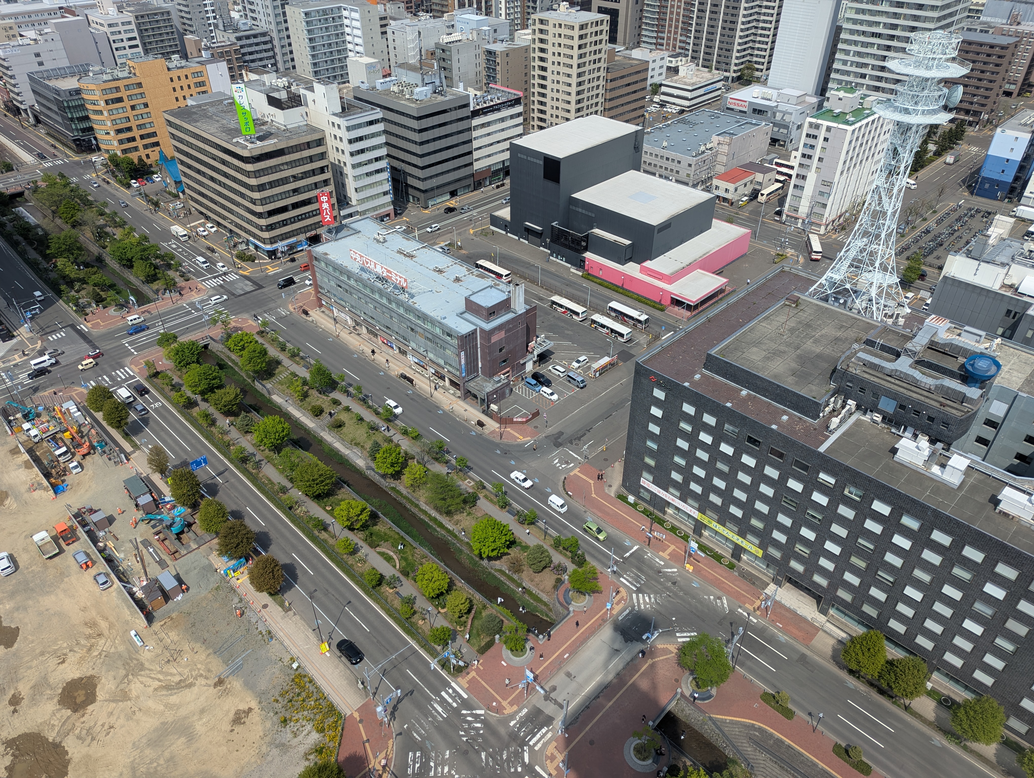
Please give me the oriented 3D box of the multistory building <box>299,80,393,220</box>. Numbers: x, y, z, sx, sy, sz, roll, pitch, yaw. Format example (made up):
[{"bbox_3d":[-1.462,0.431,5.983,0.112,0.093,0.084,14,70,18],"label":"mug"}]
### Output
[{"bbox_3d":[-50.470,-71.160,215.870,21.600,40.000,13.500,30,46,34],"label":"multistory building"}]

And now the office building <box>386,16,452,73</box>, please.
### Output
[{"bbox_3d":[-41.910,-152.610,332.790,14.000,30.800,30.500,30,46,34],"label":"office building"}]

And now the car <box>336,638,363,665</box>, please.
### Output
[{"bbox_3d":[-23.784,36.995,101.794,1.800,1.600,4.500,-31,46,-34],"label":"car"}]

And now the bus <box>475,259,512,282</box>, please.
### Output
[{"bbox_3d":[-6.227,-31.099,191.967,2.500,3.200,10.800,-31,46,-34],"label":"bus"}]

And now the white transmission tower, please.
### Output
[{"bbox_3d":[58.889,-31.594,113.556,14.200,44.500,14.200,-31,46,-34],"label":"white transmission tower"}]

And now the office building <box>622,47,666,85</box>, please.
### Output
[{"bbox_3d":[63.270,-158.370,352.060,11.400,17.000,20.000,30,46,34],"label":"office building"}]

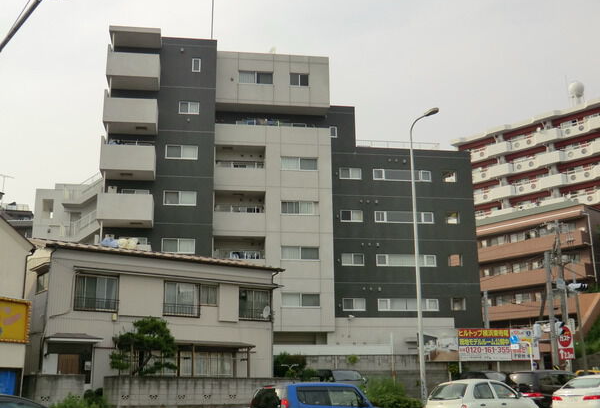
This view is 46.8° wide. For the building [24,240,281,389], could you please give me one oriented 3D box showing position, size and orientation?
[{"bbox_3d":[-7.525,5.574,32.788,11.122,6.300,6.700,10,-18,-35],"label":"building"}]

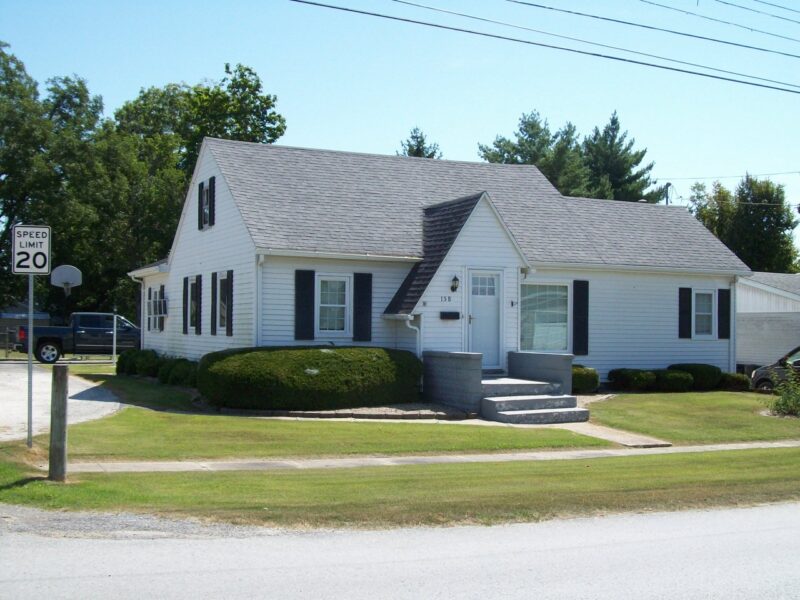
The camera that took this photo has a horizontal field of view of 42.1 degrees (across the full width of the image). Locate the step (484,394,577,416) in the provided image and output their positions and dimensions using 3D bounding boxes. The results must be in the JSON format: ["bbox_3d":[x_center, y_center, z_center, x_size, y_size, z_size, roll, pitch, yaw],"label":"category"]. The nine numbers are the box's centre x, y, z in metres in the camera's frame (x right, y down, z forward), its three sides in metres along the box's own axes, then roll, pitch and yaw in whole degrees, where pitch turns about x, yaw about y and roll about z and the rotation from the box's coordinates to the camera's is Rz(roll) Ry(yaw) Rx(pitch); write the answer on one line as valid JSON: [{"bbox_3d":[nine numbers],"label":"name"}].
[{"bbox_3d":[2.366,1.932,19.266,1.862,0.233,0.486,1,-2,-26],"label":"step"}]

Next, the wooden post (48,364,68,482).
[{"bbox_3d":[-3.502,1.258,10.674,0.165,1.194,0.165,1,-2,-26],"label":"wooden post"}]

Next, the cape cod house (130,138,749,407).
[{"bbox_3d":[0.543,-0.675,27.515,12.852,5.951,12.448,1,-2,-26],"label":"cape cod house"}]

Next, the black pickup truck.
[{"bbox_3d":[-11.594,1.464,39.679,5.840,1.880,2.030,1,-2,-26],"label":"black pickup truck"}]

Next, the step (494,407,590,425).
[{"bbox_3d":[2.578,2.103,18.757,1.892,0.187,0.526,1,-2,-26],"label":"step"}]

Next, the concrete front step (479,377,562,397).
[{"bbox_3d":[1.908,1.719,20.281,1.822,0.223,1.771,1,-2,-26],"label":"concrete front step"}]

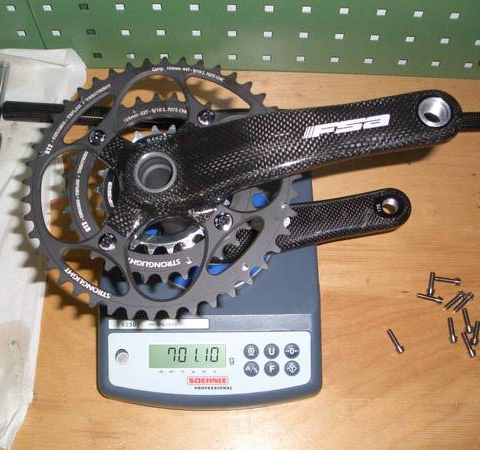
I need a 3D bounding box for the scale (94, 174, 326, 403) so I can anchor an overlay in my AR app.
[{"bbox_3d":[-0.027,0.050,0.567,0.199,0.070,0.226,0,65,0],"label":"scale"}]

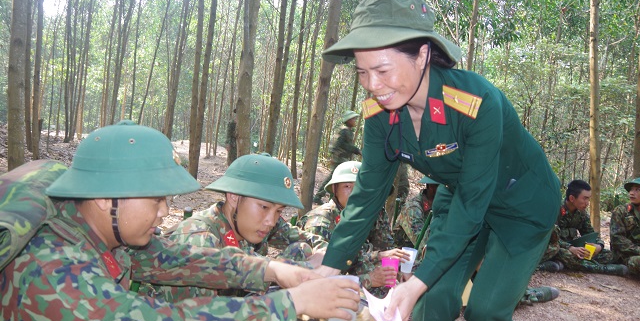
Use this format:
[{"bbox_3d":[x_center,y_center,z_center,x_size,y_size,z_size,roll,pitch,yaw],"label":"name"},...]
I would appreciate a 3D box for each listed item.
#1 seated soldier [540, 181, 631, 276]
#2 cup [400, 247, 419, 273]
[{"bbox_3d":[2.130,0.530,3.900,0.580,0.790,0.600,3,-3,-41],"label":"seated soldier"},{"bbox_3d":[0.384,0.428,2.050,0.071,0.108,0.071,7,-2,0],"label":"cup"}]

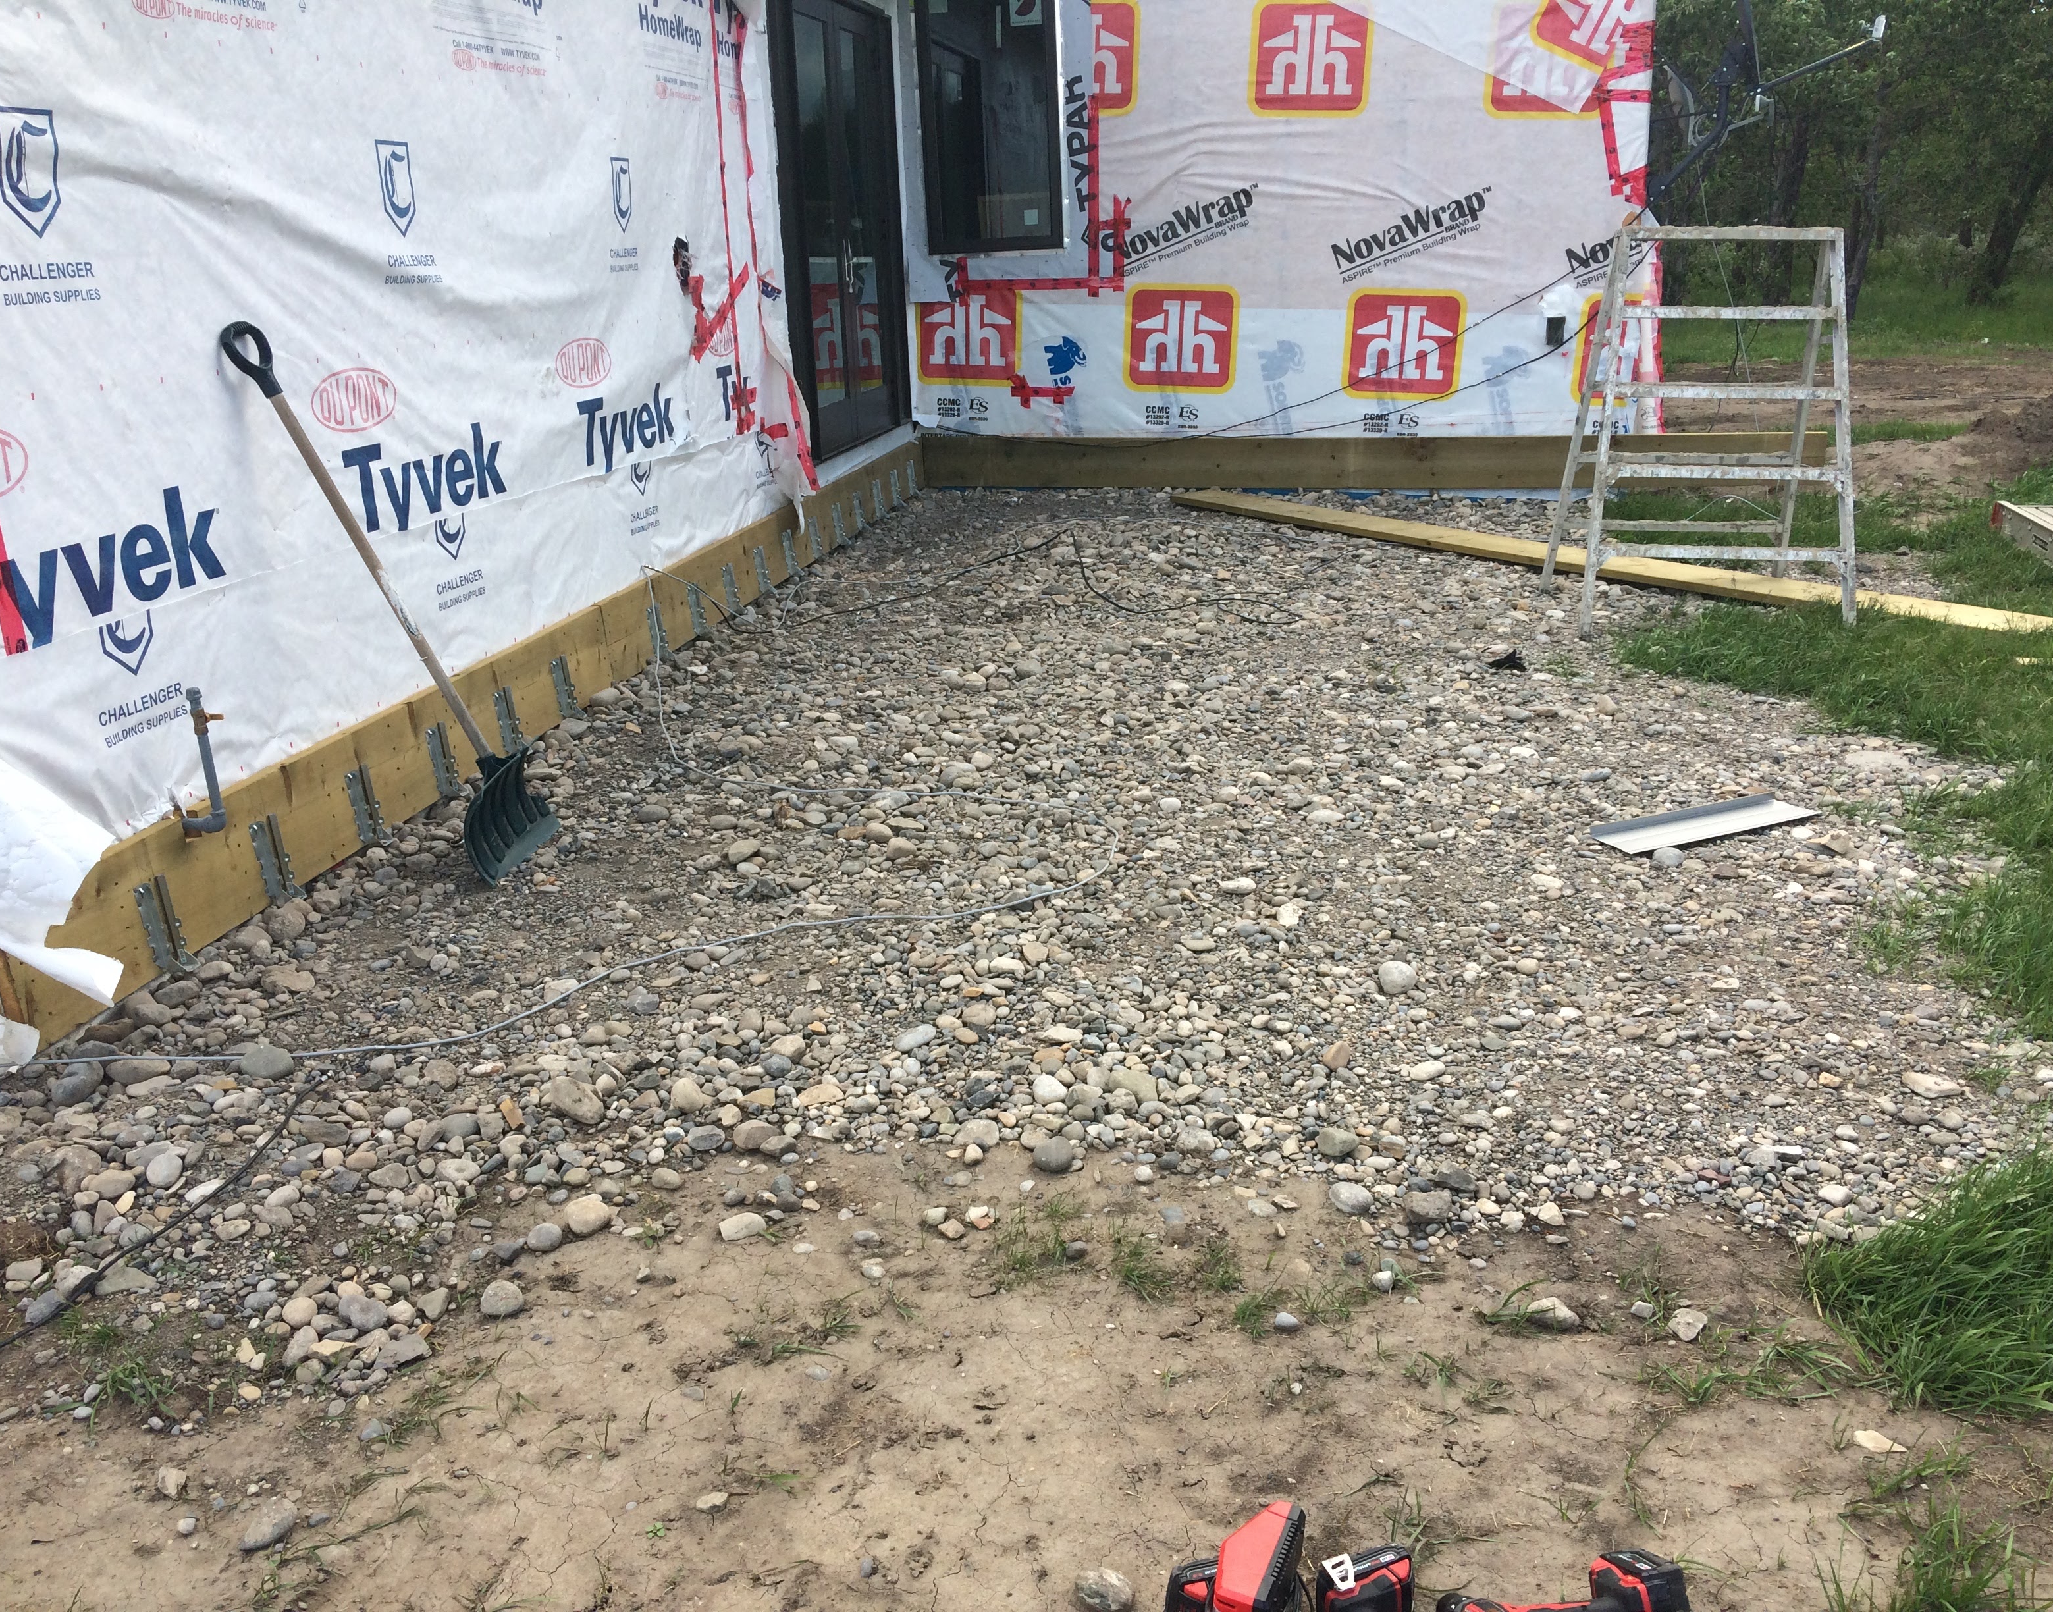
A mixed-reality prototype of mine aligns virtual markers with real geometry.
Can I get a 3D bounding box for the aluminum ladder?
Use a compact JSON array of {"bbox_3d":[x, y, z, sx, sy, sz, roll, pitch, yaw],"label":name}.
[{"bbox_3d":[2.606,-1.449,6.916,0.990,1.470,1.068,2,17,7],"label":"aluminum ladder"}]

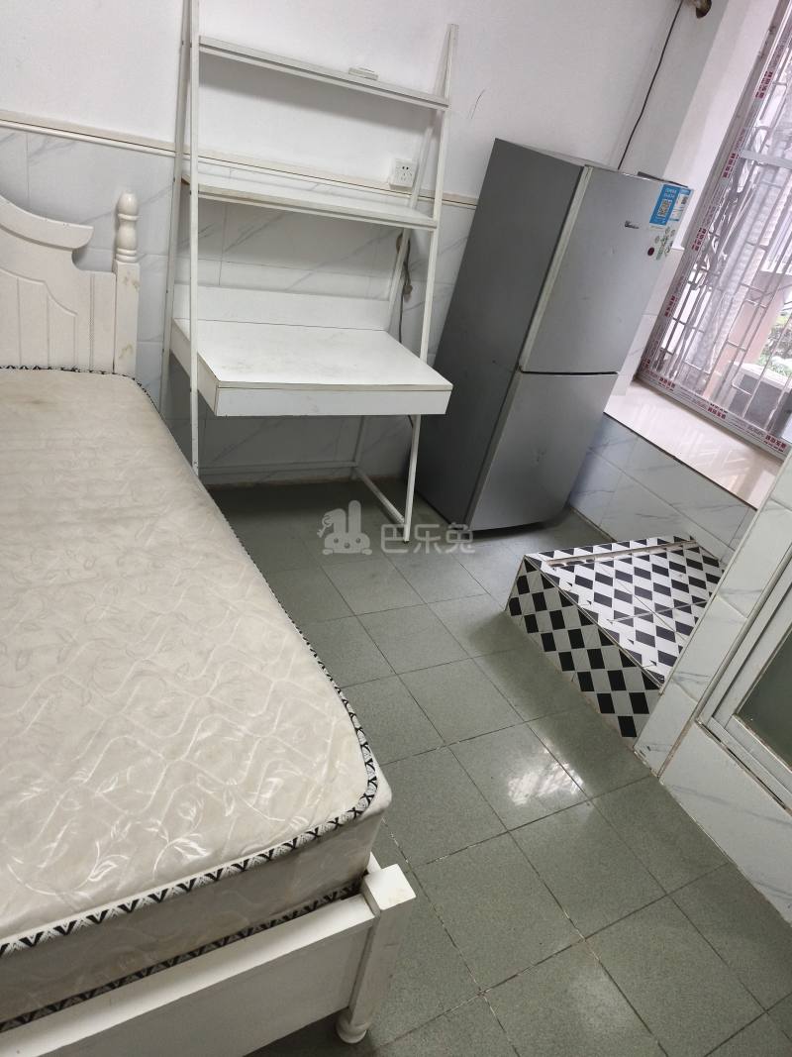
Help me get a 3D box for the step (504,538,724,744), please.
[{"bbox_3d":[1.001,0.354,2.634,0.923,0.252,0.690,-6,36,-31],"label":"step"}]

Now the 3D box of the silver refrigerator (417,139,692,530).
[{"bbox_3d":[0.593,-0.754,3.059,0.581,1.508,0.541,-8,37,-35],"label":"silver refrigerator"}]

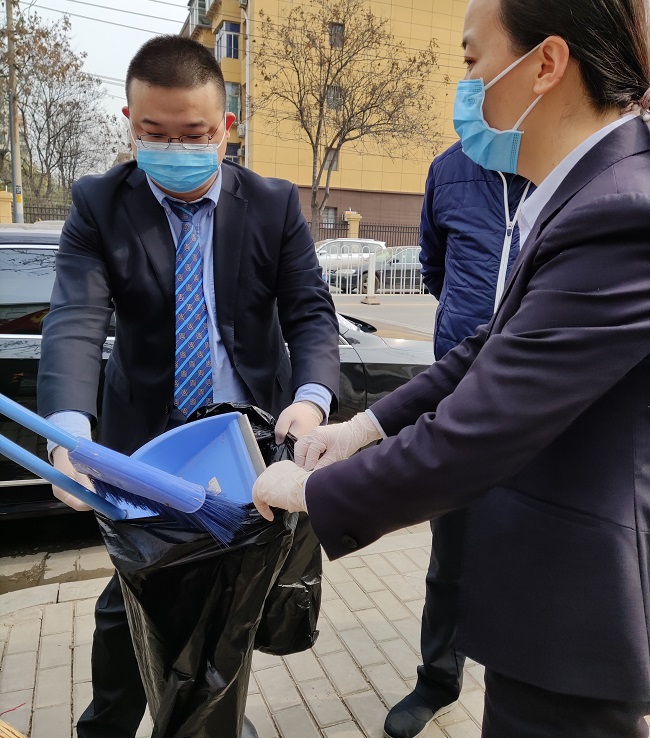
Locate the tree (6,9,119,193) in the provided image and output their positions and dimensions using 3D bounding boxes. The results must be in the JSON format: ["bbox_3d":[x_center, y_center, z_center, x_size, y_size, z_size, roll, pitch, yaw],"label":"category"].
[{"bbox_3d":[-10.490,-9.011,25.000,4.500,9.500,4.500,2,11,0],"label":"tree"}]

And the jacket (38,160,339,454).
[{"bbox_3d":[-0.268,-0.035,1.310,0.570,0.720,0.380,-1,15,-9],"label":"jacket"}]

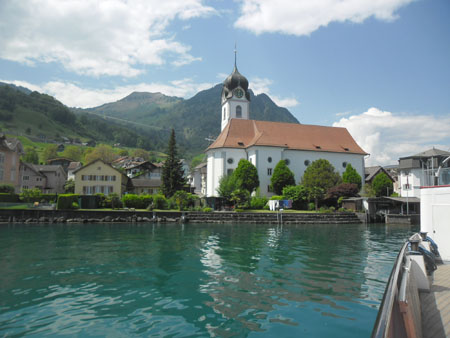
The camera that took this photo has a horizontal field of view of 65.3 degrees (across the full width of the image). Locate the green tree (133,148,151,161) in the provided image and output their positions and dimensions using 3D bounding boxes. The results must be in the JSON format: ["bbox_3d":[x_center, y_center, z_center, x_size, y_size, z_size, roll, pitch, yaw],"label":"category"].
[{"bbox_3d":[-41.610,-5.990,174.570,9.000,8.500,9.000,0,-6,0],"label":"green tree"}]

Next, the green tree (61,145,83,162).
[{"bbox_3d":[-75.180,-6.780,171.470,10.500,10.500,10.000,0,-6,0],"label":"green tree"}]

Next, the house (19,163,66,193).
[{"bbox_3d":[-56.800,3.210,108.470,13.000,10.500,11.000,1,-6,-6],"label":"house"}]

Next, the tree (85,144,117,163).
[{"bbox_3d":[-60.970,-6.030,171.400,15.000,12.000,13.000,0,-6,0],"label":"tree"}]

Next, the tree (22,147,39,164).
[{"bbox_3d":[-83.070,-4.880,149.520,7.000,9.500,7.000,0,-6,0],"label":"tree"}]

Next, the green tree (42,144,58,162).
[{"bbox_3d":[-85.460,-7.020,171.500,8.000,10.000,8.000,0,-6,0],"label":"green tree"}]

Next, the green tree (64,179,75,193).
[{"bbox_3d":[-44.190,5.290,99.740,3.400,5.200,3.400,0,-6,0],"label":"green tree"}]

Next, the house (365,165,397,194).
[{"bbox_3d":[46.510,4.190,109.500,11.000,10.000,12.000,3,-6,-27],"label":"house"}]

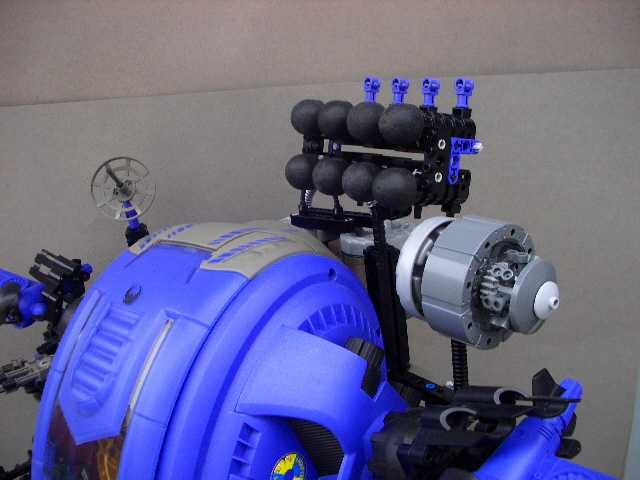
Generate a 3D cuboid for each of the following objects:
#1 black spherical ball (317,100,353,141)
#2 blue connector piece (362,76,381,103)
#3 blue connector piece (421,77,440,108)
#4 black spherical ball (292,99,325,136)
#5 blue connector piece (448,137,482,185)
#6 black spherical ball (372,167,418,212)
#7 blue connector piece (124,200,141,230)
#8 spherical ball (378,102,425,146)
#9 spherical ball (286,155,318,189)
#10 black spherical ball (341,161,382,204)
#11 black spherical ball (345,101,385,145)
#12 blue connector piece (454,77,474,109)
[{"bbox_3d":[0.010,-0.068,0.367,0.022,0.022,0.022,3,12,-1],"label":"black spherical ball"},{"bbox_3d":[0.033,-0.096,0.413,0.008,0.016,0.007,-5,14,-42],"label":"blue connector piece"},{"bbox_3d":[0.063,-0.085,0.372,0.008,0.016,0.007,-5,15,-41],"label":"blue connector piece"},{"bbox_3d":[-0.006,-0.072,0.384,0.022,0.022,0.022,3,12,-1],"label":"black spherical ball"},{"bbox_3d":[0.072,-0.040,0.328,0.024,0.024,0.005,-5,14,-42],"label":"blue connector piece"},{"bbox_3d":[0.039,-0.027,0.338,0.022,0.022,0.022,3,12,-1],"label":"black spherical ball"},{"bbox_3d":[-0.138,-0.019,0.472,0.008,0.024,0.007,-23,16,-38],"label":"blue connector piece"},{"bbox_3d":[0.042,-0.059,0.332,0.022,0.022,0.022,3,12,-1],"label":"spherical ball"},{"bbox_3d":[-0.009,-0.041,0.384,0.022,0.022,0.022,2,14,0],"label":"spherical ball"},{"bbox_3d":[0.022,-0.031,0.349,0.022,0.022,0.022,2,14,0],"label":"black spherical ball"},{"bbox_3d":[0.025,-0.062,0.343,0.022,0.022,0.022,2,14,0],"label":"black spherical ball"},{"bbox_3d":[0.079,-0.080,0.354,0.008,0.016,0.007,-5,15,-41],"label":"blue connector piece"}]

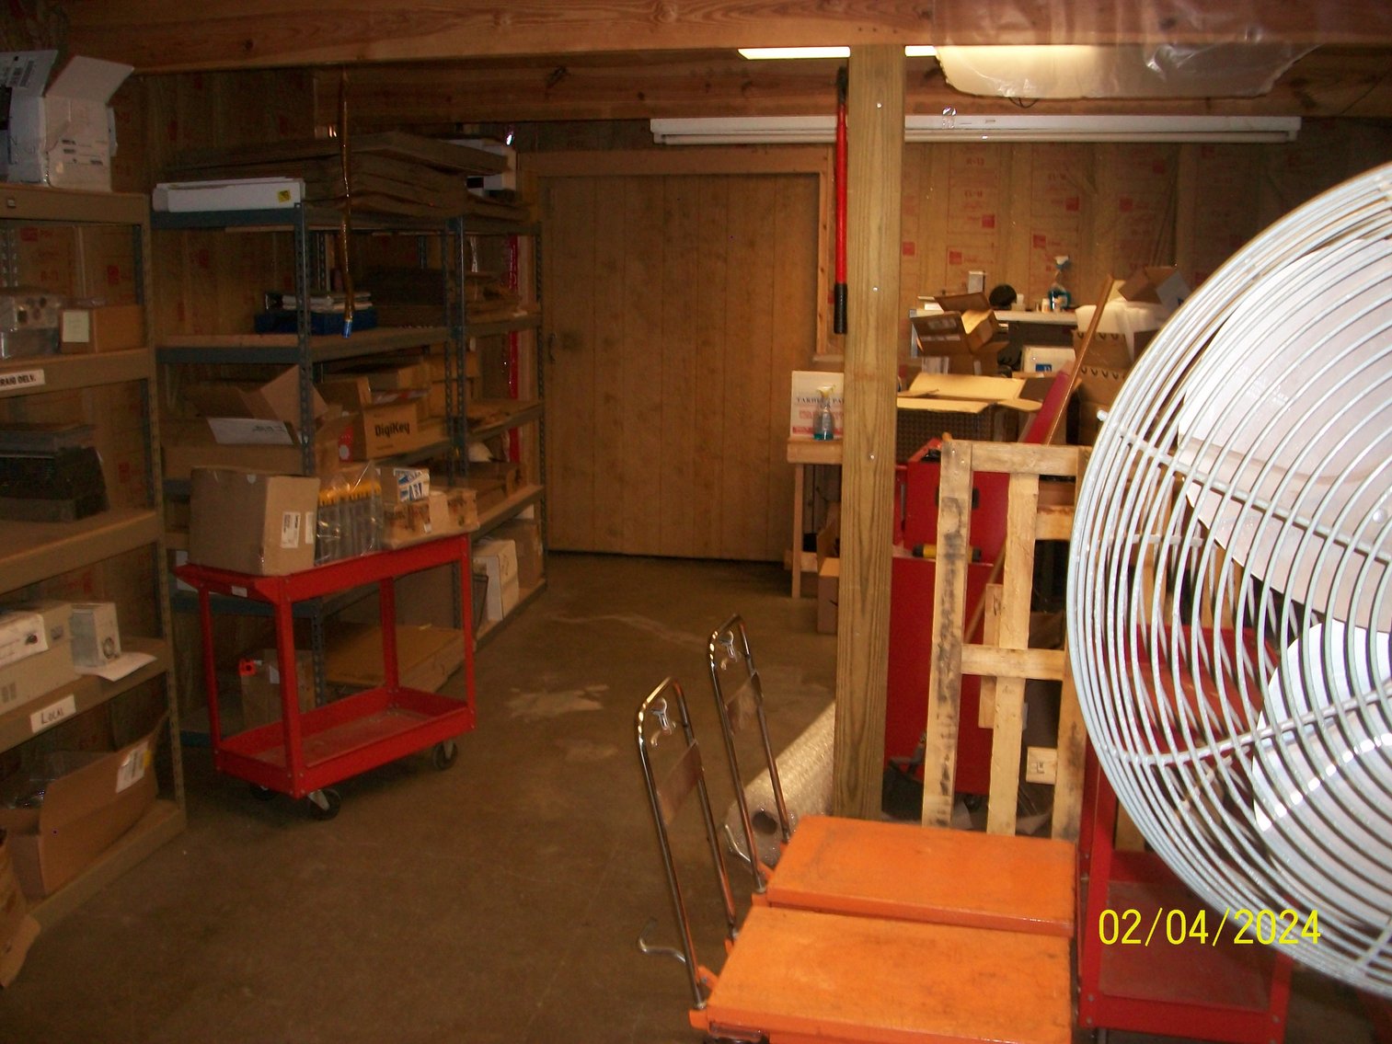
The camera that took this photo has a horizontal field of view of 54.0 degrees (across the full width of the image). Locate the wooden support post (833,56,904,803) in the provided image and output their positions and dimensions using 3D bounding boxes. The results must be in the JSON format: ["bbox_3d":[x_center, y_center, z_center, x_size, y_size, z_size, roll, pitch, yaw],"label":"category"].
[{"bbox_3d":[0.469,-0.139,3.712,0.140,2.188,0.140,2,10,9],"label":"wooden support post"}]

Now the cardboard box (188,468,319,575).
[{"bbox_3d":[-1.308,-0.002,4.048,0.293,0.279,0.210,6,3,27],"label":"cardboard box"}]

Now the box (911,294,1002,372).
[{"bbox_3d":[1.114,-0.822,5.845,0.380,0.330,0.320,2,10,9],"label":"box"}]

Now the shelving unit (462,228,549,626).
[{"bbox_3d":[-1.186,-0.465,6.454,0.620,1.840,1.260,2,10,9],"label":"shelving unit"}]

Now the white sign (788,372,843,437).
[{"bbox_3d":[0.679,-0.602,6.970,0.380,0.335,0.020,3,7,12],"label":"white sign"}]

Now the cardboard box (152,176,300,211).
[{"bbox_3d":[-1.429,-1.021,4.283,0.475,0.090,0.180,2,10,9],"label":"cardboard box"}]

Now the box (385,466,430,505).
[{"bbox_3d":[-0.931,-0.117,4.375,0.082,0.100,0.130,8,13,37],"label":"box"}]

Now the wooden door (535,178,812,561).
[{"bbox_3d":[-0.090,-0.853,7.689,1.536,2.138,0.050,2,10,9],"label":"wooden door"}]

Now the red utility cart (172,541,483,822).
[{"bbox_3d":[-1.132,0.464,4.311,0.390,0.780,0.830,7,12,33],"label":"red utility cart"}]

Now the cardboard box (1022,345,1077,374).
[{"bbox_3d":[1.527,-0.712,5.951,0.245,0.120,0.200,2,10,9],"label":"cardboard box"}]

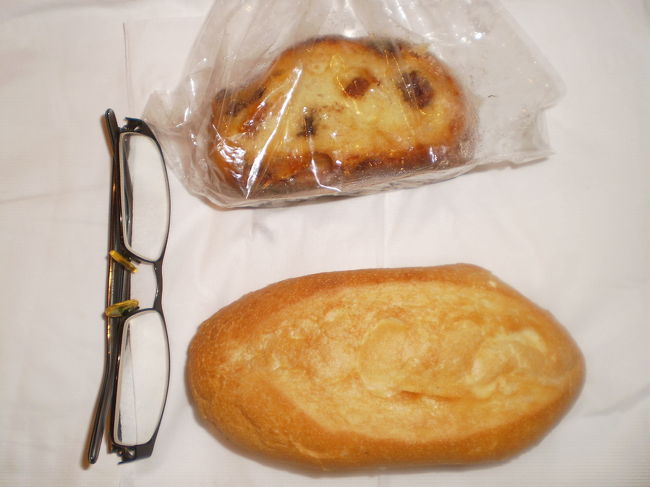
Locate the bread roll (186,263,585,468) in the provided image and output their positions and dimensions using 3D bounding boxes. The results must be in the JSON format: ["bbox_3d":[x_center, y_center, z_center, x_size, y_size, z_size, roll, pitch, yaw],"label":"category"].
[{"bbox_3d":[0.022,0.046,0.247,0.147,0.049,0.074,-2,81,0],"label":"bread roll"}]

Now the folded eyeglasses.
[{"bbox_3d":[-0.076,0.015,0.264,0.028,0.027,0.136,-3,81,10],"label":"folded eyeglasses"}]

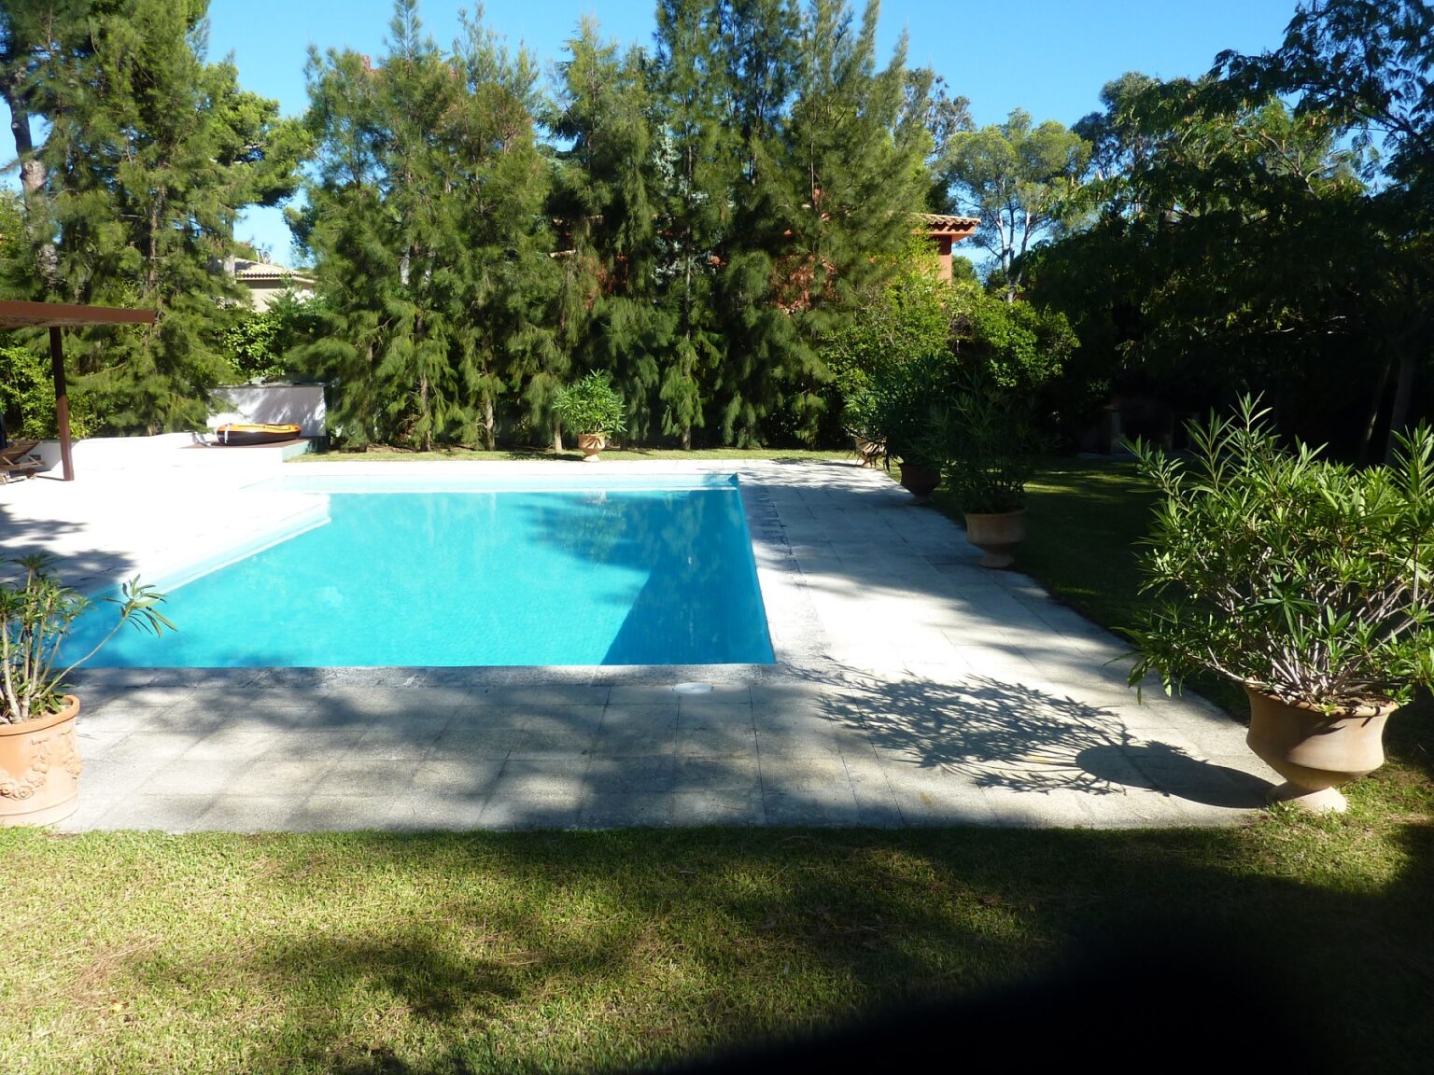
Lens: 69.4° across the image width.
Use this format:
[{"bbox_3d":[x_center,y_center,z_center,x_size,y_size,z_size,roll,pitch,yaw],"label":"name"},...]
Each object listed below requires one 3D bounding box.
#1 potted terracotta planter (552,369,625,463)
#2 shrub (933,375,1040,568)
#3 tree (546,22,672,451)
[{"bbox_3d":[-2.372,-2.272,19.346,1.320,1.660,1.250,0,10,0],"label":"potted terracotta planter"},{"bbox_3d":[2.347,-0.584,9.019,0.909,1.651,0.882,0,10,-1],"label":"shrub"},{"bbox_3d":[-2.005,-5.563,19.512,2.286,7.835,2.218,0,10,-1],"label":"tree"}]

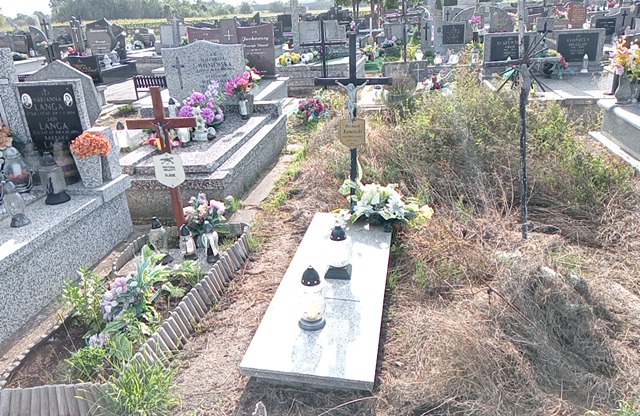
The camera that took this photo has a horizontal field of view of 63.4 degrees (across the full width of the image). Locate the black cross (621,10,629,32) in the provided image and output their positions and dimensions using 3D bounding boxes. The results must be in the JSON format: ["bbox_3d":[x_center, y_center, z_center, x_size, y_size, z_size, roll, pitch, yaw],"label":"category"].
[{"bbox_3d":[6.970,-4.292,11.850,0.150,0.420,0.050,2,22,10],"label":"black cross"}]

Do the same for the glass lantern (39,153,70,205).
[{"bbox_3d":[-1.769,-0.202,3.436,0.150,0.310,0.150,2,21,10],"label":"glass lantern"}]

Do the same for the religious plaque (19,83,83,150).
[{"bbox_3d":[-1.812,-0.531,3.659,0.470,0.690,0.120,1,21,9],"label":"religious plaque"}]

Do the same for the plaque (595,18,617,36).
[{"bbox_3d":[6.507,-4.114,11.800,0.440,0.400,0.050,2,22,10],"label":"plaque"}]

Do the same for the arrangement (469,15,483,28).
[{"bbox_3d":[3.664,-4.395,12.200,0.300,0.300,0.280,2,21,10],"label":"arrangement"}]

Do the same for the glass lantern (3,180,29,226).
[{"bbox_3d":[-1.838,-0.042,3.121,0.130,0.261,0.130,2,22,10],"label":"glass lantern"}]

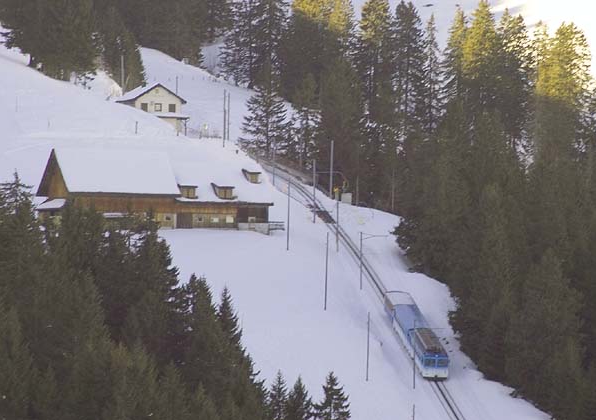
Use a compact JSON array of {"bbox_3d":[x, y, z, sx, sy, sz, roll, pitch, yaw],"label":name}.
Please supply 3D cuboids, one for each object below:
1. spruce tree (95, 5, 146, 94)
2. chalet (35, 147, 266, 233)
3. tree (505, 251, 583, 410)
[{"bbox_3d":[-28.999,-26.222,972.000,8.169,14.704,8.169,1,-3,0],"label":"spruce tree"},{"bbox_3d":[-18.620,-2.595,772.000,28.300,10.800,12.500,0,-1,-20],"label":"chalet"},{"bbox_3d":[28.174,13.830,680.000,8.458,18.402,8.458,1,-3,0],"label":"tree"}]

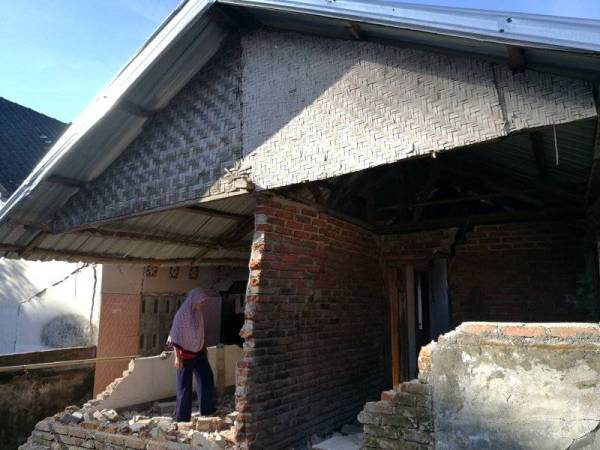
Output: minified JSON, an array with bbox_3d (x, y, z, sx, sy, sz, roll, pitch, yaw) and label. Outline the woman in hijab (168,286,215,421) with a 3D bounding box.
[{"bbox_3d":[-1.292,1.536,5.628,0.400,1.530,0.450,-6,-11,24],"label":"woman in hijab"}]

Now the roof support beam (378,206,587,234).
[{"bbox_3d":[1.854,-0.041,5.136,2.138,0.110,0.100,-8,-12,33],"label":"roof support beam"}]

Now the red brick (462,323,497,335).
[{"bbox_3d":[1.086,0.624,2.785,0.186,0.054,0.100,-8,-12,33],"label":"red brick"}]

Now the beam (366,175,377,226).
[{"bbox_3d":[0.880,-0.330,5.790,0.114,0.655,0.090,-8,-12,33],"label":"beam"}]

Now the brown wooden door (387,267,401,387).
[{"bbox_3d":[1.113,1.370,5.372,0.115,1.778,0.100,-8,-12,33],"label":"brown wooden door"}]

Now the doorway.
[{"bbox_3d":[1.345,1.304,5.239,0.705,1.851,0.120,-8,-12,33],"label":"doorway"}]

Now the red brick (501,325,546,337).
[{"bbox_3d":[1.279,0.603,2.659,0.223,0.060,0.100,-8,-12,33],"label":"red brick"}]

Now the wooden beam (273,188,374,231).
[{"bbox_3d":[0.290,-0.117,4.578,0.080,0.080,1.942,-8,-12,33],"label":"wooden beam"}]

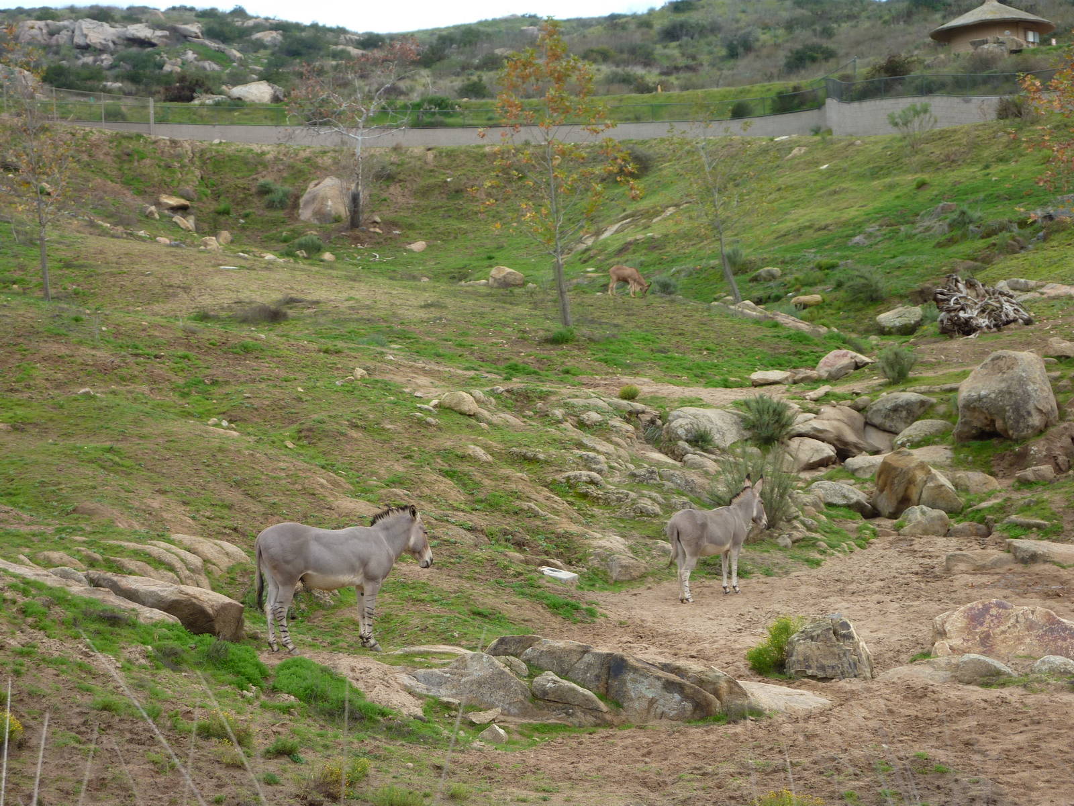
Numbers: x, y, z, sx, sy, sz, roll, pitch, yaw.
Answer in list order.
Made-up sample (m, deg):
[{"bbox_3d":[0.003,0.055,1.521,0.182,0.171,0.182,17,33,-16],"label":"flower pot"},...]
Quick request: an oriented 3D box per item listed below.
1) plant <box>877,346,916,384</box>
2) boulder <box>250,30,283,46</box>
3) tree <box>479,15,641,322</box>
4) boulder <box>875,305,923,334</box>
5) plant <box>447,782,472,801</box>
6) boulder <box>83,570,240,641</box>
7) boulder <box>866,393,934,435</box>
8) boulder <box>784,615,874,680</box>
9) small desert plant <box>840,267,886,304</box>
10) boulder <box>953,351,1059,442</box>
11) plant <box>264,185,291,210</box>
[{"bbox_3d":[7.959,-0.842,57.000,0.863,0.795,0.850,-3,-4,8],"label":"plant"},{"bbox_3d":[-18.914,-25.483,180.000,2.300,1.000,1.800,0,-2,0],"label":"boulder"},{"bbox_3d":[0.513,-5.604,63.000,3.900,7.450,3.700,-2,-1,1],"label":"tree"},{"bbox_3d":[8.164,-1.871,58.000,1.077,0.660,0.850,0,2,0],"label":"boulder"},{"bbox_3d":[-0.449,2.248,14.900,0.145,0.090,0.140,0,-2,0],"label":"plant"},{"bbox_3d":[-3.745,2.040,26.000,1.497,0.656,0.850,-2,-4,2],"label":"boulder"},{"bbox_3d":[7.046,0.204,50.000,1.350,0.740,1.000,-3,-1,8],"label":"boulder"},{"bbox_3d":[2.676,2.238,23.600,0.799,0.571,0.650,-2,-4,6],"label":"boulder"},{"bbox_3d":[8.492,-3.045,67.000,1.170,0.920,1.050,0,-1,0],"label":"small desert plant"},{"bbox_3d":[9.469,-0.119,52.000,2.033,1.733,1.700,-3,-4,10],"label":"boulder"},{"bbox_3d":[-8.342,-6.624,83.000,0.849,0.706,0.800,-2,-4,-6],"label":"plant"}]

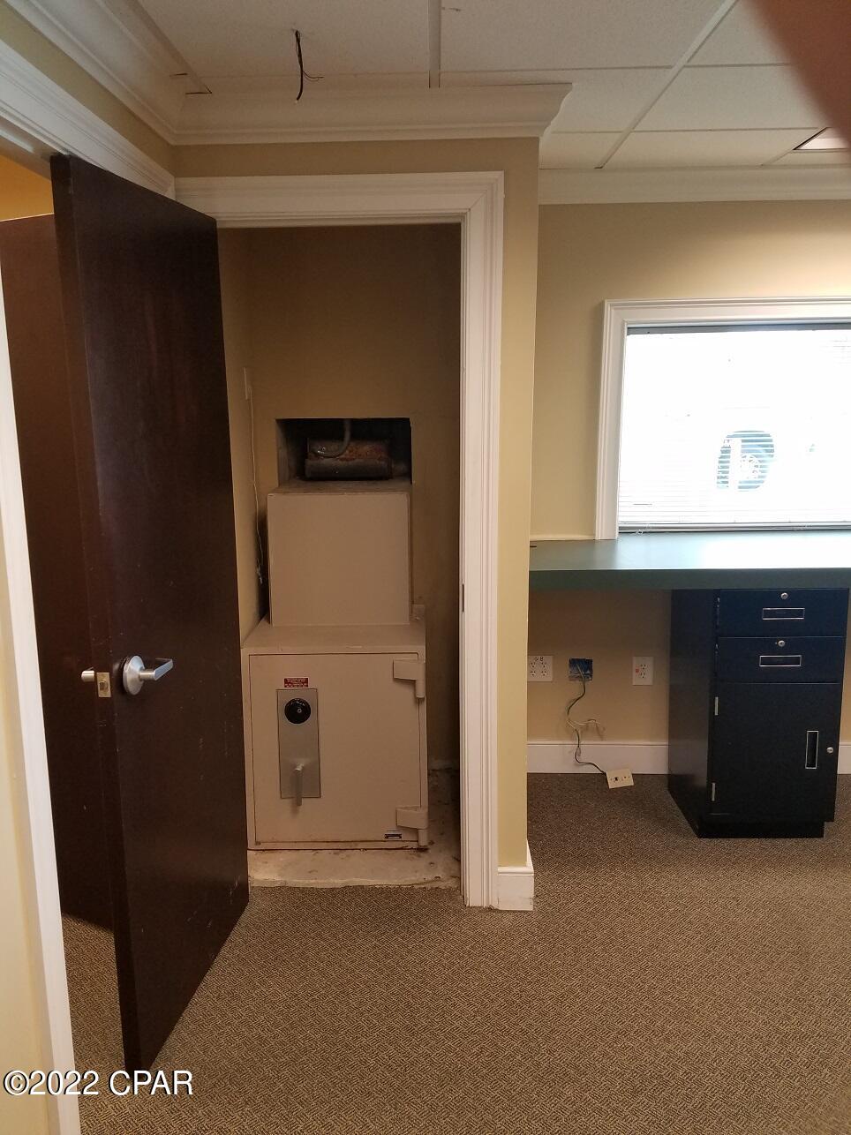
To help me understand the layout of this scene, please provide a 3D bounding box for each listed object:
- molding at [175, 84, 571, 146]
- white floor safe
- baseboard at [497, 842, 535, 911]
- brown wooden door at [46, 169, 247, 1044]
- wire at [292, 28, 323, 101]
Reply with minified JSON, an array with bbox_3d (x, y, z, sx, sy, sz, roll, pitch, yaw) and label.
[{"bbox_3d":[-0.160,-1.247,2.353,1.110,0.114,0.085,0,11,2],"label":"molding"},{"bbox_3d":[-0.317,0.362,3.440,0.670,1.315,0.730,0,11,2],"label":"white floor safe"},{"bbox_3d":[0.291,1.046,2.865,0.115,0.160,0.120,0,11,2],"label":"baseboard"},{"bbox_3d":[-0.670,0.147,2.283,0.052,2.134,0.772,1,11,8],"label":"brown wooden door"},{"bbox_3d":[-0.265,-1.152,1.960,0.065,0.150,0.040,0,11,2],"label":"wire"}]

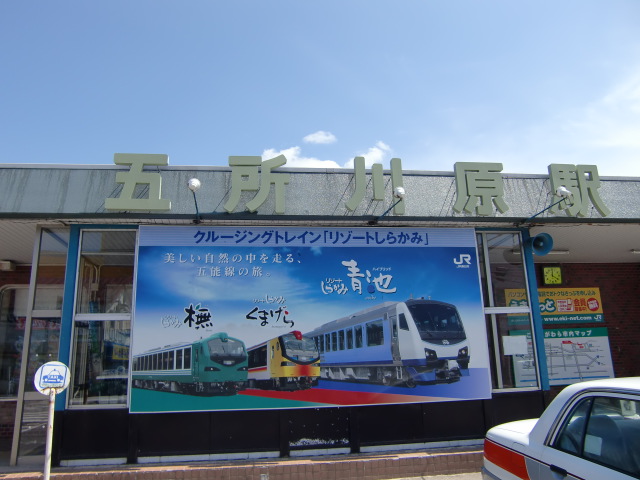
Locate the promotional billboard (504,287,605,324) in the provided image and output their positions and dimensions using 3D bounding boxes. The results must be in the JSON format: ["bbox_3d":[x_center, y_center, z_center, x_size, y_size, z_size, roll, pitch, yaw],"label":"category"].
[{"bbox_3d":[5.390,1.509,11.849,2.330,0.800,0.050,0,-14,-8],"label":"promotional billboard"}]

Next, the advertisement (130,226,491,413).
[{"bbox_3d":[-0.043,1.117,7.995,5.430,2.740,0.100,0,-14,-8],"label":"advertisement"}]

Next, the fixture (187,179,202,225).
[{"bbox_3d":[-1.744,-0.512,7.308,0.200,0.260,1.400,0,-14,-8],"label":"fixture"}]

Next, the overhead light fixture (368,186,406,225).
[{"bbox_3d":[0.980,-0.475,7.687,0.200,0.220,1.400,0,-14,-8],"label":"overhead light fixture"}]

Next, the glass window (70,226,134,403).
[{"bbox_3d":[-3.180,1.114,7.631,0.860,2.600,0.080,0,-14,-8],"label":"glass window"}]

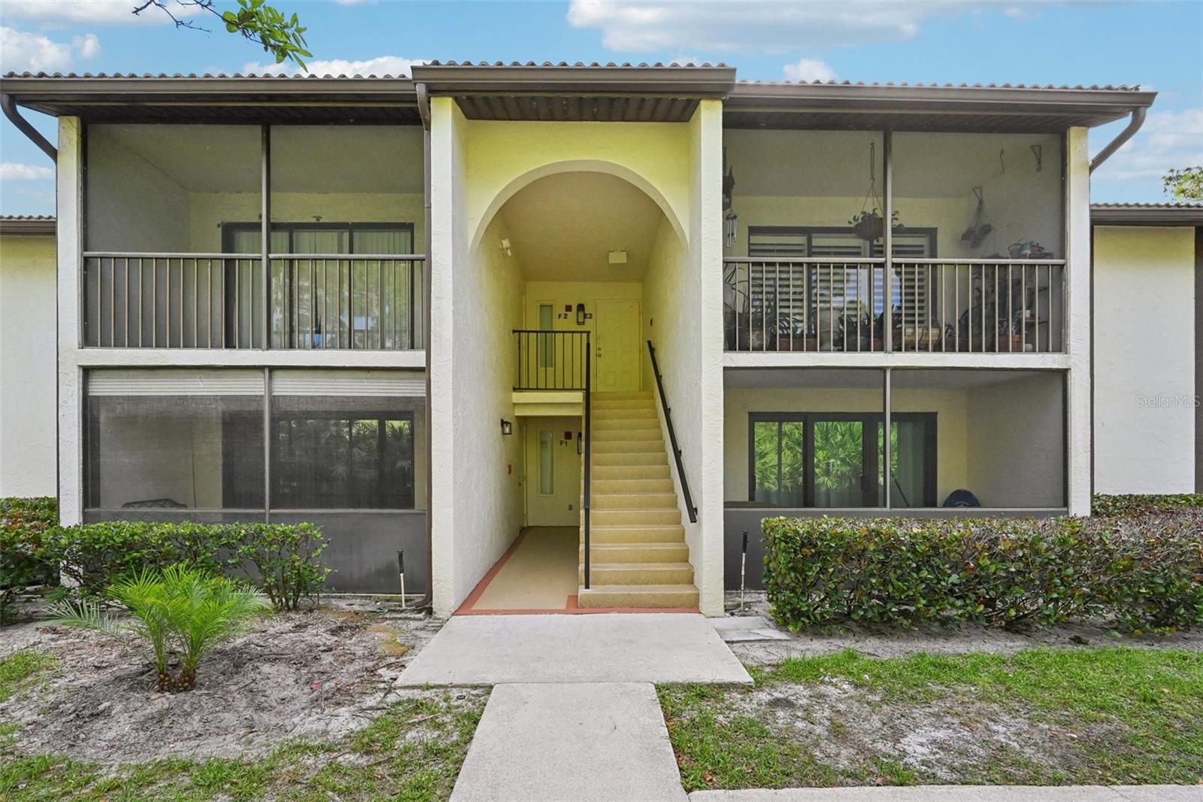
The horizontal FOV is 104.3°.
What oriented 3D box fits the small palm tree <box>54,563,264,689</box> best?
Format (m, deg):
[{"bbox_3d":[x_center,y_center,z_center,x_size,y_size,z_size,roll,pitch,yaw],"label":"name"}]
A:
[{"bbox_3d":[-2.820,1.460,3.080,1.220,0.800,1.050,0,0,-1],"label":"small palm tree"}]

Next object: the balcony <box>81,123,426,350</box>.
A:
[{"bbox_3d":[-3.830,-1.810,5.940,4.050,2.540,1.350,0,0,-1],"label":"balcony"}]

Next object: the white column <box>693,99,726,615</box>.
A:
[{"bbox_3d":[1.090,-0.410,4.800,0.230,5.050,0.450,0,0,-1],"label":"white column"}]

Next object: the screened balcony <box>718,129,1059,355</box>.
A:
[{"bbox_3d":[3.250,-1.790,6.030,4.050,2.560,1.350,0,0,-1],"label":"screened balcony"}]

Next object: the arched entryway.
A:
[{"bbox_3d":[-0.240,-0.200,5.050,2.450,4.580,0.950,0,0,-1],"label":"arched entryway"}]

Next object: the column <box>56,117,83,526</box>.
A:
[{"bbox_3d":[-5.980,-0.580,5.370,0.250,5.150,0.280,0,0,-1],"label":"column"}]

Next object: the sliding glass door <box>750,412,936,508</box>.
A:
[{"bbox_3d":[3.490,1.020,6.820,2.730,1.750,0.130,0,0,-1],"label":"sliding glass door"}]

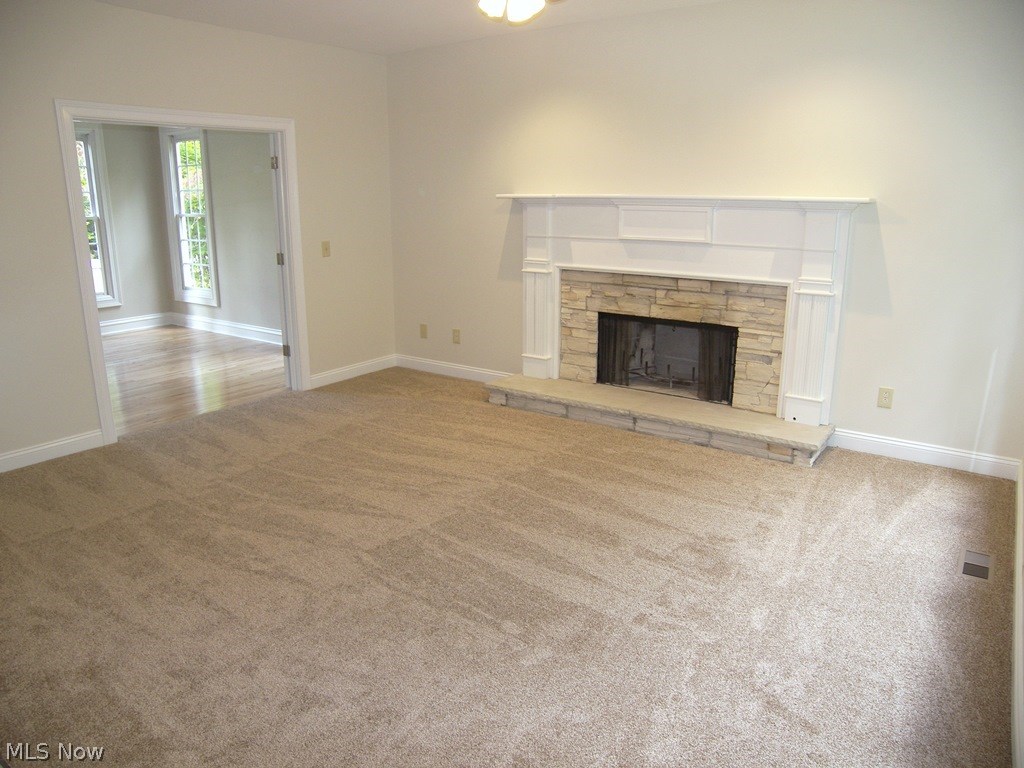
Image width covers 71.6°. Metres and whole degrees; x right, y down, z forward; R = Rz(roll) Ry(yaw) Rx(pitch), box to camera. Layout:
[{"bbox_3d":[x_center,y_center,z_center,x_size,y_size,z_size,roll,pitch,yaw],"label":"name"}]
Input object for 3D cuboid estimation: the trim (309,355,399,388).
[{"bbox_3d":[-1.383,-0.116,6.297,0.020,0.118,1.017,10,18,34],"label":"trim"}]

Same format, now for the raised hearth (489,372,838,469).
[{"bbox_3d":[0.927,0.210,5.053,2.454,0.141,0.473,10,18,34],"label":"raised hearth"}]

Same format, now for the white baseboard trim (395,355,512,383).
[{"bbox_3d":[-0.517,-0.120,6.322,1.366,0.118,0.020,10,18,34],"label":"white baseboard trim"}]

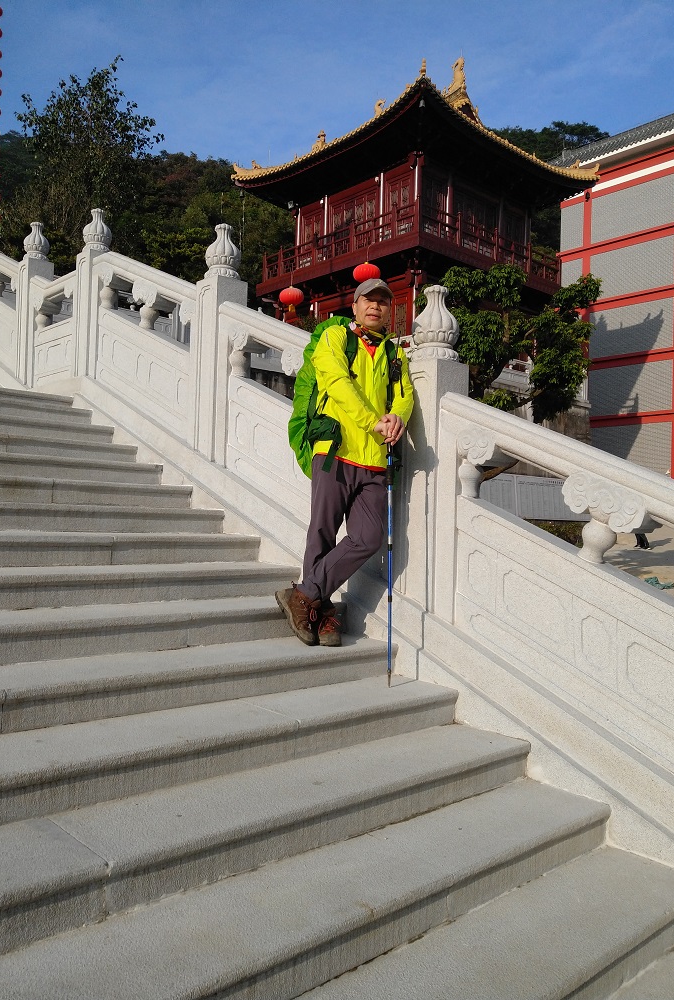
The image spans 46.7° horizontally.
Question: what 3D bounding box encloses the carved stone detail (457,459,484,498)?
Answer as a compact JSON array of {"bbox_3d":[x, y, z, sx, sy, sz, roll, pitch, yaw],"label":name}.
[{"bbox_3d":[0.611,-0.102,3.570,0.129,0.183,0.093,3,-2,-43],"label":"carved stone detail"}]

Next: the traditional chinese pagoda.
[{"bbox_3d":[3.187,-11.464,33.199,11.300,13.000,11.300,3,-2,-43],"label":"traditional chinese pagoda"}]

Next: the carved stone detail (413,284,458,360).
[{"bbox_3d":[0.473,-0.843,3.764,0.231,0.378,0.231,2,-2,0],"label":"carved stone detail"}]

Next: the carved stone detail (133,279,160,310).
[{"bbox_3d":[-1.329,-1.503,5.726,0.170,0.250,0.360,3,-2,-43],"label":"carved stone detail"}]

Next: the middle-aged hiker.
[{"bbox_3d":[0.055,-0.165,3.550,0.570,1.680,0.580,2,-2,-30],"label":"middle-aged hiker"}]

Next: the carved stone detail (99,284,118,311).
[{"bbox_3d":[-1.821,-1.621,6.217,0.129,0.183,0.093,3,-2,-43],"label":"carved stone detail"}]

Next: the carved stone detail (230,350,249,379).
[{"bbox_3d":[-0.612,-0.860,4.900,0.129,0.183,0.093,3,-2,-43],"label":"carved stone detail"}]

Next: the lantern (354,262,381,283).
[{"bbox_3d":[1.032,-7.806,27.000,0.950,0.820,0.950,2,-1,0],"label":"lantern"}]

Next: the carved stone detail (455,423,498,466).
[{"bbox_3d":[0.686,-0.234,3.532,0.170,0.190,0.215,3,-2,-43],"label":"carved stone detail"}]

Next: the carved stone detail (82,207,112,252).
[{"bbox_3d":[-1.971,-2.222,6.420,0.235,0.360,0.235,3,-2,-43],"label":"carved stone detail"}]

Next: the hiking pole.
[{"bbox_3d":[0.233,0.260,3.375,0.034,1.090,0.034,0,-1,0],"label":"hiking pole"}]

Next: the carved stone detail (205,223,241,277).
[{"bbox_3d":[-0.744,-1.631,5.110,0.235,0.365,0.235,2,-1,0],"label":"carved stone detail"}]

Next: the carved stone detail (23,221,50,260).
[{"bbox_3d":[-2.812,-2.410,7.313,0.231,0.378,0.231,3,-2,-43],"label":"carved stone detail"}]

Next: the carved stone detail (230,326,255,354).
[{"bbox_3d":[-0.575,-0.984,4.847,0.098,0.165,0.180,3,-2,-43],"label":"carved stone detail"}]

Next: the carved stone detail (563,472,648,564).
[{"bbox_3d":[1.093,0.074,3.086,0.180,0.360,0.355,3,-2,-43],"label":"carved stone detail"}]

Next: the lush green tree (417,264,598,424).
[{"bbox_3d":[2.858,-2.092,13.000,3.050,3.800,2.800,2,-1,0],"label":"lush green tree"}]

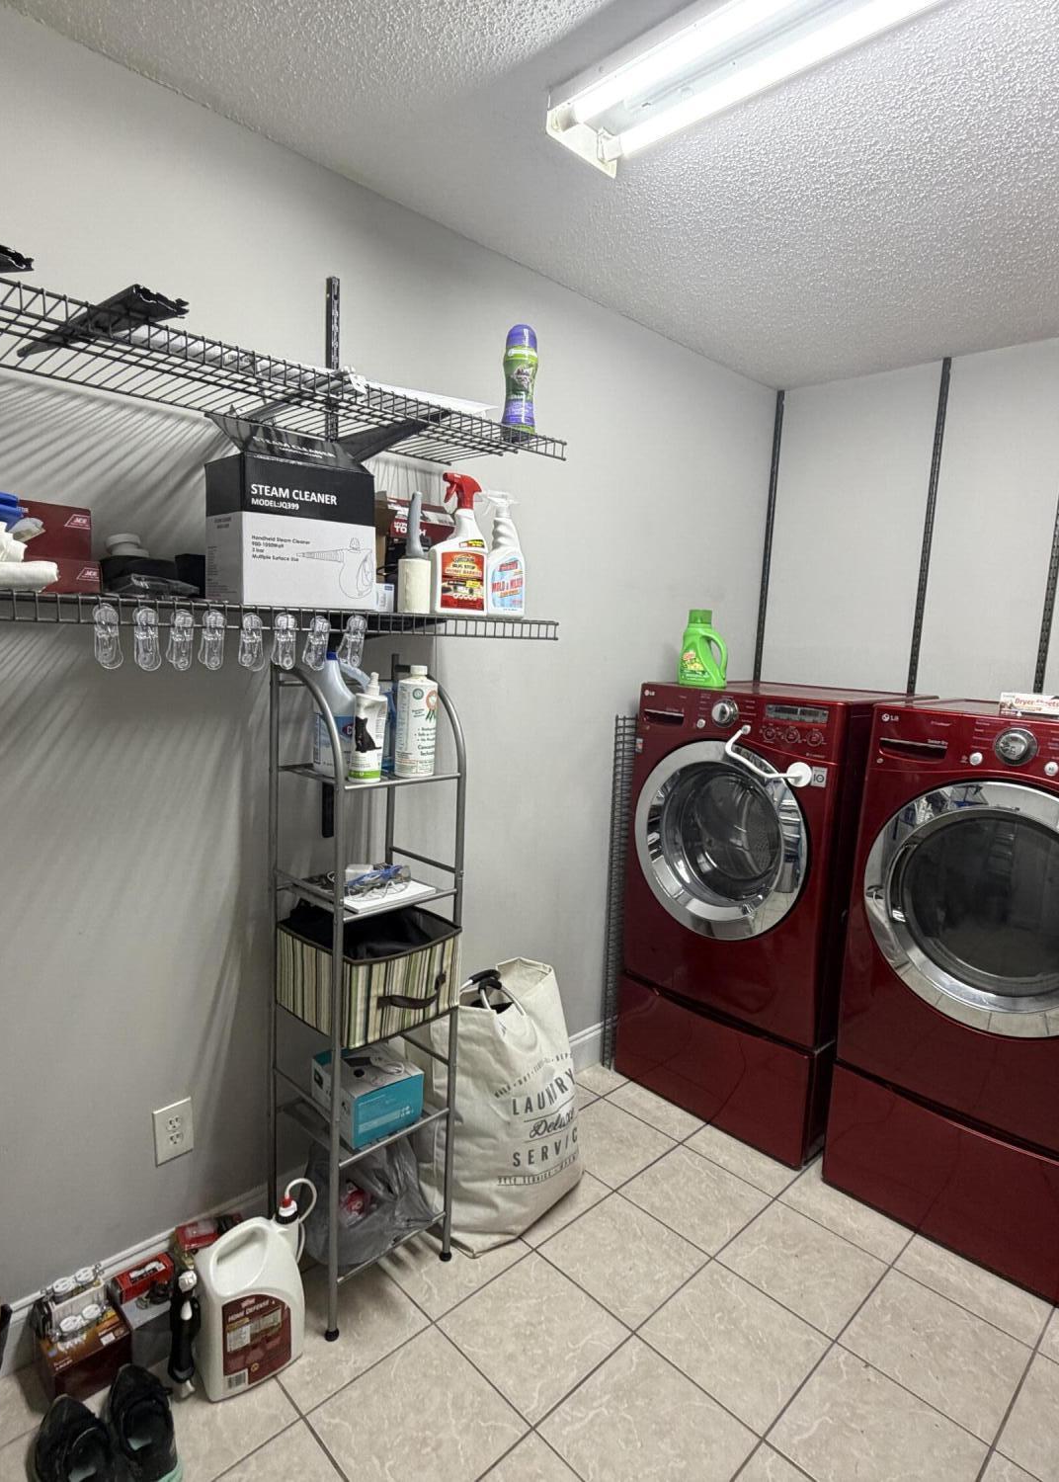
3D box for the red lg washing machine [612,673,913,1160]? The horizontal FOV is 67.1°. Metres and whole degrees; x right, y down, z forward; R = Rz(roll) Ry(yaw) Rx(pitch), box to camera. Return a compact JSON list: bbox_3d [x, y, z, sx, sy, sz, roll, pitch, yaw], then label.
[{"bbox_3d":[0.778,0.504,2.643,0.704,1.345,0.685,-6,12,-44],"label":"red lg washing machine"}]

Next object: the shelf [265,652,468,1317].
[{"bbox_3d":[-0.363,0.541,1.777,0.328,1.385,0.280,-6,12,-44],"label":"shelf"}]

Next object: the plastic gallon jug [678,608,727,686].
[{"bbox_3d":[0.562,-0.299,2.591,0.148,0.240,0.090,6,9,21],"label":"plastic gallon jug"}]

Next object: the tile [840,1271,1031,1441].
[{"bbox_3d":[0.887,1.324,1.744,0.305,0.012,0.305,-6,12,-44],"label":"tile"}]

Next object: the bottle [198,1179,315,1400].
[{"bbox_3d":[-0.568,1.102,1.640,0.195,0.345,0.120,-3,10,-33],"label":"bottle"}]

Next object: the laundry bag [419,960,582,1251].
[{"bbox_3d":[-0.084,0.928,2.150,0.340,0.580,0.400,9,11,38],"label":"laundry bag"}]

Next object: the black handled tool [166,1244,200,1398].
[{"bbox_3d":[-0.663,1.108,1.538,0.050,0.285,0.055,-6,12,-44],"label":"black handled tool"}]

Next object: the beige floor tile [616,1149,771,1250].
[{"bbox_3d":[0.454,1.243,2.179,0.305,0.012,0.305,-6,12,-44],"label":"beige floor tile"}]

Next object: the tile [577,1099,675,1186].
[{"bbox_3d":[0.234,1.186,2.368,0.298,0.010,0.298,-6,12,-44],"label":"tile"}]

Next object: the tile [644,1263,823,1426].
[{"bbox_3d":[0.445,1.291,1.726,0.298,0.010,0.298,-6,12,-44],"label":"tile"}]

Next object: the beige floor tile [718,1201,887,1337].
[{"bbox_3d":[0.663,1.270,1.940,0.298,0.010,0.298,-6,12,-44],"label":"beige floor tile"}]

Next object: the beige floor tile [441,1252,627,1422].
[{"bbox_3d":[0.011,1.288,1.748,0.305,0.012,0.305,-6,12,-44],"label":"beige floor tile"}]

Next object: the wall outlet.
[{"bbox_3d":[-0.776,0.857,1.747,0.079,0.125,0.010,-6,12,-44],"label":"wall outlet"}]

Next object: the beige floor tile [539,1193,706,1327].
[{"bbox_3d":[0.232,1.266,1.964,0.305,0.012,0.305,-6,12,-44],"label":"beige floor tile"}]

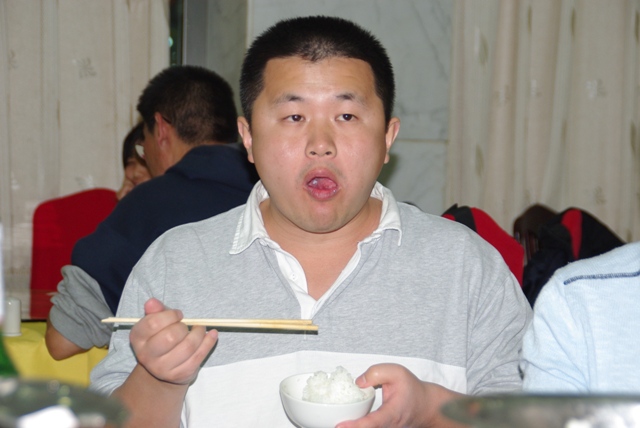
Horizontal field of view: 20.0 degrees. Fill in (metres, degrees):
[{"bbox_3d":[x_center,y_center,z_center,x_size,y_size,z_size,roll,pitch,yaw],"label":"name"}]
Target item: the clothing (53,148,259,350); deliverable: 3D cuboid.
[{"bbox_3d":[-0.250,0.170,3.280,0.500,0.600,0.400,-2,4,-34],"label":"clothing"}]

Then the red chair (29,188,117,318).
[{"bbox_3d":[-0.660,0.440,4.800,0.450,0.970,0.540,1,3,16],"label":"red chair"}]

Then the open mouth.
[{"bbox_3d":[0.003,-0.031,2.230,0.041,0.031,0.024,0,3,1],"label":"open mouth"}]

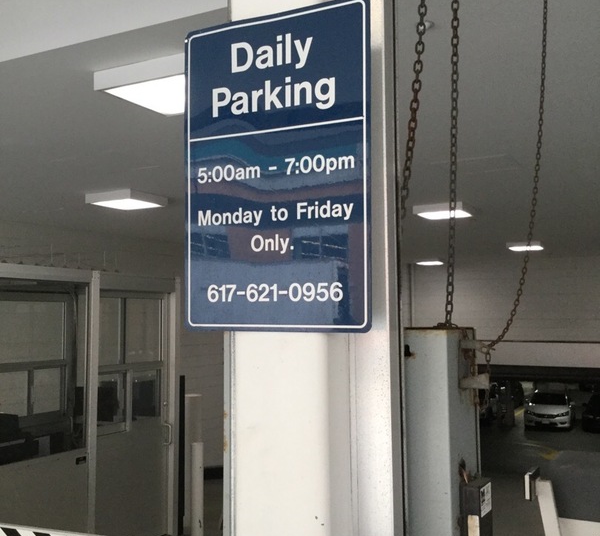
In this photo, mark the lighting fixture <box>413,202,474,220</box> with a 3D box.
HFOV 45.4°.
[{"bbox_3d":[1.811,-0.705,8.959,0.610,0.100,0.610,-3,-4,28],"label":"lighting fixture"}]

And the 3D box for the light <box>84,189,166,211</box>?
[{"bbox_3d":[-1.872,-0.731,7.789,0.610,0.100,0.610,-3,-4,28],"label":"light"}]

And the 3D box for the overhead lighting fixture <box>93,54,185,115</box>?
[{"bbox_3d":[-0.683,-0.989,3.954,0.610,0.100,0.610,-3,-4,28],"label":"overhead lighting fixture"}]

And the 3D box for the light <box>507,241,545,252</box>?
[{"bbox_3d":[4.389,-0.422,13.886,0.610,0.100,0.610,-3,-4,28],"label":"light"}]

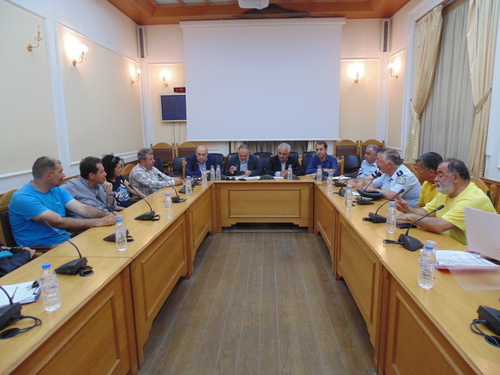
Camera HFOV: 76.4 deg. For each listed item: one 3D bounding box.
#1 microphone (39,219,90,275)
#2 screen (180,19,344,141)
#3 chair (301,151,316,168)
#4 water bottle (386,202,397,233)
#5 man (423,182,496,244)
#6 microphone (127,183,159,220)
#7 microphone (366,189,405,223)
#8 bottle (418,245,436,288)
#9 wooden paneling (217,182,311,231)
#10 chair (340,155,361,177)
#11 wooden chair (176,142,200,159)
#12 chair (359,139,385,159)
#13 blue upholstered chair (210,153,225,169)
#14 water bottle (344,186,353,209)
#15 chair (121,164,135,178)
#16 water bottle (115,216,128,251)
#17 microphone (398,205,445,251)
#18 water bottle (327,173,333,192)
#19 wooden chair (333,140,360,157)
[{"bbox_3d":[-1.050,0.323,1.773,0.240,0.285,0.140,0,11,1],"label":"microphone"},{"bbox_3d":[0.253,-2.265,6.800,3.461,2.506,0.100,0,10,4],"label":"screen"},{"bbox_3d":[1.282,-0.233,6.387,0.500,0.930,0.550,0,11,3],"label":"chair"},{"bbox_3d":[1.051,0.225,2.351,0.068,0.210,0.068,0,10,4],"label":"water bottle"},{"bbox_3d":[1.398,0.468,2.270,0.660,1.320,0.540,0,10,3],"label":"man"},{"bbox_3d":[-0.930,0.125,2.757,0.230,0.300,0.130,0,10,3],"label":"microphone"},{"bbox_3d":[1.129,0.149,2.618,0.270,0.265,0.130,0,10,3],"label":"microphone"},{"bbox_3d":[0.851,0.376,1.519,0.068,0.210,0.068,0,10,4],"label":"bottle"},{"bbox_3d":[0.220,0.292,4.823,1.474,0.758,0.080,0,10,4],"label":"wooden paneling"},{"bbox_3d":[2.058,-0.154,6.617,0.500,1.000,0.560,0,10,3],"label":"chair"},{"bbox_3d":[-1.346,-0.370,6.742,0.540,1.120,0.580,0,11,3],"label":"wooden chair"},{"bbox_3d":[2.614,-0.432,6.665,0.540,1.080,0.580,0,10,4],"label":"chair"},{"bbox_3d":[-0.729,-0.191,6.202,0.470,0.900,0.560,0,10,4],"label":"blue upholstered chair"},{"bbox_3d":[0.949,0.100,3.035,0.066,0.214,0.066,0,10,3],"label":"water bottle"},{"bbox_3d":[-1.343,0.237,4.346,0.560,1.100,0.530,0,10,3],"label":"chair"},{"bbox_3d":[-0.830,0.300,2.037,0.067,0.210,0.067,0,10,3],"label":"water bottle"},{"bbox_3d":[1.143,0.258,2.093,0.250,0.275,0.150,1,11,9],"label":"microphone"},{"bbox_3d":[0.962,-0.054,3.850,0.066,0.220,0.066,0,11,3],"label":"water bottle"},{"bbox_3d":[2.076,-0.437,6.697,0.540,1.080,0.580,0,10,4],"label":"wooden chair"}]

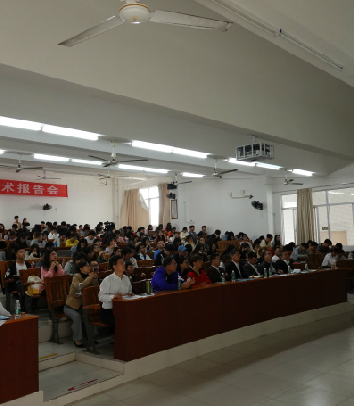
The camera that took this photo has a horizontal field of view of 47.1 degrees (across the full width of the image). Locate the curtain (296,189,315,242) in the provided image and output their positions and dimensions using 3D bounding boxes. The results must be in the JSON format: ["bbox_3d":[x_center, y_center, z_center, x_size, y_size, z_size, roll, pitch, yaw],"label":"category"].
[{"bbox_3d":[4.754,0.823,14.924,0.150,2.650,0.680,3,-7,-42],"label":"curtain"}]

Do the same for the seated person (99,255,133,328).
[{"bbox_3d":[-0.818,1.436,5.915,0.780,1.330,0.550,-6,-7,36],"label":"seated person"}]

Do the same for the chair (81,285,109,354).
[{"bbox_3d":[-0.955,1.629,5.780,0.630,0.880,0.550,-7,-8,42],"label":"chair"}]

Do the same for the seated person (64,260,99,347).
[{"bbox_3d":[-1.444,1.526,6.272,0.680,1.220,0.500,-6,-7,34],"label":"seated person"}]

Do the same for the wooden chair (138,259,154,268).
[{"bbox_3d":[-0.609,1.659,8.679,0.520,0.870,0.530,3,-7,-44],"label":"wooden chair"}]

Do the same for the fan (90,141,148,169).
[{"bbox_3d":[-1.403,-1.051,8.558,1.280,0.540,1.250,3,-8,-43],"label":"fan"}]

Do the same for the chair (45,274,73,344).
[{"bbox_3d":[-1.730,1.689,6.533,0.650,0.970,0.540,-7,-8,41],"label":"chair"}]

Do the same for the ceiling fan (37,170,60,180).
[{"bbox_3d":[-6.036,-1.268,18.548,1.380,0.460,1.380,-2,-5,0],"label":"ceiling fan"}]

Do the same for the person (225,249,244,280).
[{"bbox_3d":[1.201,1.551,7.788,0.680,1.300,0.520,-7,-8,41],"label":"person"}]

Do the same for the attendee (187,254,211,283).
[{"bbox_3d":[0.398,1.527,6.994,0.660,1.240,0.500,-7,-8,40],"label":"attendee"}]

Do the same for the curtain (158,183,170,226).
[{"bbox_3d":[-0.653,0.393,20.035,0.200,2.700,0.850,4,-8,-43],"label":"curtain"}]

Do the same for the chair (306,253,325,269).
[{"bbox_3d":[4.113,1.979,11.496,0.550,0.980,0.630,2,-7,-32],"label":"chair"}]

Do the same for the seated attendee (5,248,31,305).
[{"bbox_3d":[-2.996,1.507,7.849,0.700,1.250,0.520,-7,-8,40],"label":"seated attendee"}]

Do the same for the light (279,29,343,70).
[{"bbox_3d":[1.357,-1.495,4.011,1.220,0.070,0.060,3,-8,-43],"label":"light"}]

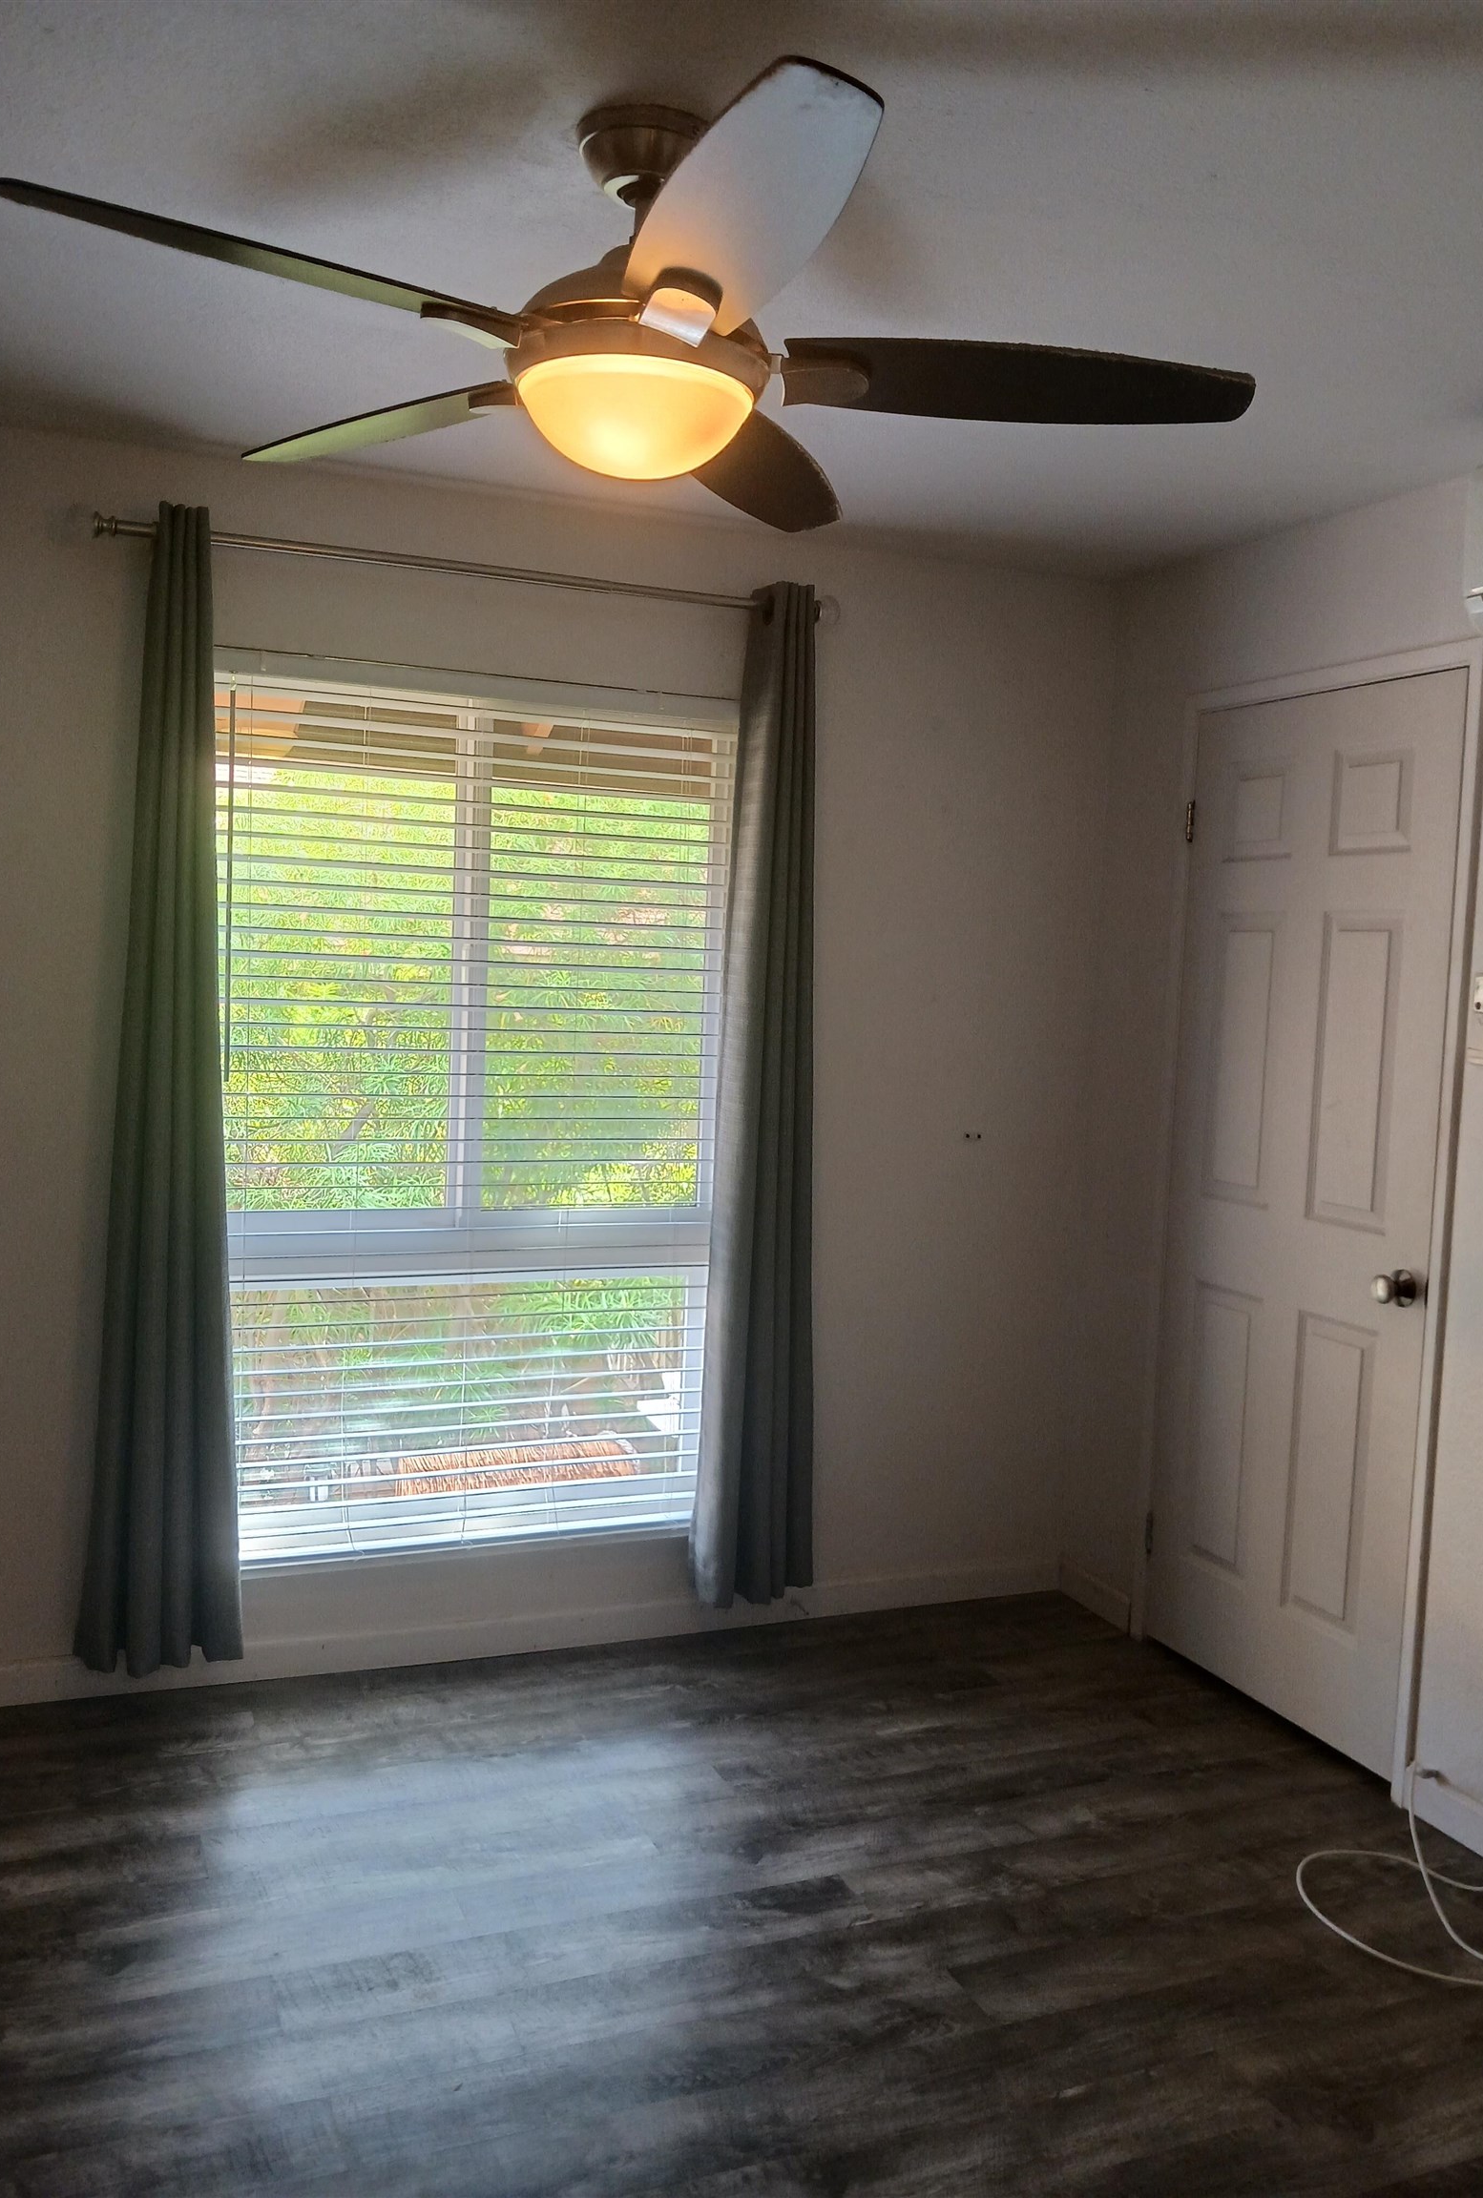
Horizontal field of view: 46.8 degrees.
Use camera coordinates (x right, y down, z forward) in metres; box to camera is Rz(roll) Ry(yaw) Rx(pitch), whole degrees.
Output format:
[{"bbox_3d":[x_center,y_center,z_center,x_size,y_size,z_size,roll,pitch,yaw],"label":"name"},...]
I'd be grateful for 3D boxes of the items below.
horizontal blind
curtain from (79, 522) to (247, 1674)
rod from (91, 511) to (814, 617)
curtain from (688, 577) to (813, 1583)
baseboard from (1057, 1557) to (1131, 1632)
[{"bbox_3d":[-0.568,0.038,3.536,1.140,1.785,0.060,0,5,-22],"label":"horizontal blind"},{"bbox_3d":[-1.082,0.003,3.226,0.300,2.170,0.120,0,5,-22],"label":"curtain"},{"bbox_3d":[-0.503,-1.032,3.362,1.460,0.050,0.060,0,5,-22],"label":"rod"},{"bbox_3d":[0.053,0.010,3.676,0.275,2.170,0.120,0,5,-22],"label":"curtain"},{"bbox_3d":[0.830,1.156,4.027,0.014,0.084,0.288,0,5,-22],"label":"baseboard"}]

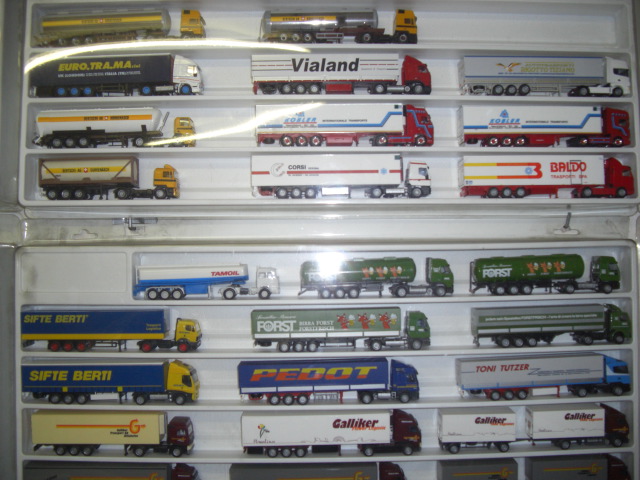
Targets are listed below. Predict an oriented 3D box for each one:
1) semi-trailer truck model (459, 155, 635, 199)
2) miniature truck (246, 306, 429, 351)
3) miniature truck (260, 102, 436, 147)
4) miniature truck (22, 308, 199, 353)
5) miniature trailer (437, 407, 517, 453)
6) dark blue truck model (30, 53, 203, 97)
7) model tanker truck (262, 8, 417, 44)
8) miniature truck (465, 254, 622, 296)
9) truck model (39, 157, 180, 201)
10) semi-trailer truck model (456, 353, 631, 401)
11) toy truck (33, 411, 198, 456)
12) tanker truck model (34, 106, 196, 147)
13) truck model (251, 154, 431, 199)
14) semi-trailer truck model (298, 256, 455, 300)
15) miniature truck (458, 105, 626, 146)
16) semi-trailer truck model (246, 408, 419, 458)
[{"bbox_3d":[0.244,-0.067,0.746,0.182,0.046,0.030,0,-2,0],"label":"semi-trailer truck model"},{"bbox_3d":[0.022,0.095,0.730,0.188,0.043,0.030,-1,-3,0],"label":"miniature truck"},{"bbox_3d":[0.027,-0.121,0.742,0.189,0.045,0.030,0,-3,-1],"label":"miniature truck"},{"bbox_3d":[-0.221,0.097,0.737,0.188,0.043,0.030,0,-2,0],"label":"miniature truck"},{"bbox_3d":[0.168,0.204,0.737,0.079,0.043,0.030,0,-2,0],"label":"miniature trailer"},{"bbox_3d":[-0.218,-0.175,0.746,0.182,0.045,0.030,0,-2,0],"label":"dark blue truck model"},{"bbox_3d":[0.020,-0.228,0.748,0.168,0.038,0.030,0,-3,-1],"label":"model tanker truck"},{"bbox_3d":[0.240,0.037,0.734,0.154,0.041,0.030,-1,-3,0],"label":"miniature truck"},{"bbox_3d":[-0.225,-0.065,0.742,0.147,0.045,0.029,0,-2,0],"label":"truck model"},{"bbox_3d":[0.236,0.145,0.728,0.181,0.044,0.030,-1,-3,0],"label":"semi-trailer truck model"},{"bbox_3d":[-0.218,0.206,0.734,0.168,0.044,0.030,0,-2,0],"label":"toy truck"},{"bbox_3d":[-0.222,-0.120,0.743,0.174,0.043,0.029,0,-2,0],"label":"tanker truck model"},{"bbox_3d":[0.023,-0.067,0.739,0.189,0.045,0.030,0,-3,-1],"label":"truck model"},{"bbox_3d":[0.060,0.040,0.741,0.165,0.043,0.030,0,-2,0],"label":"semi-trailer truck model"},{"bbox_3d":[0.243,-0.122,0.748,0.180,0.044,0.030,0,-2,0],"label":"miniature truck"},{"bbox_3d":[0.012,0.204,0.724,0.188,0.044,0.030,-1,-3,0],"label":"semi-trailer truck model"}]

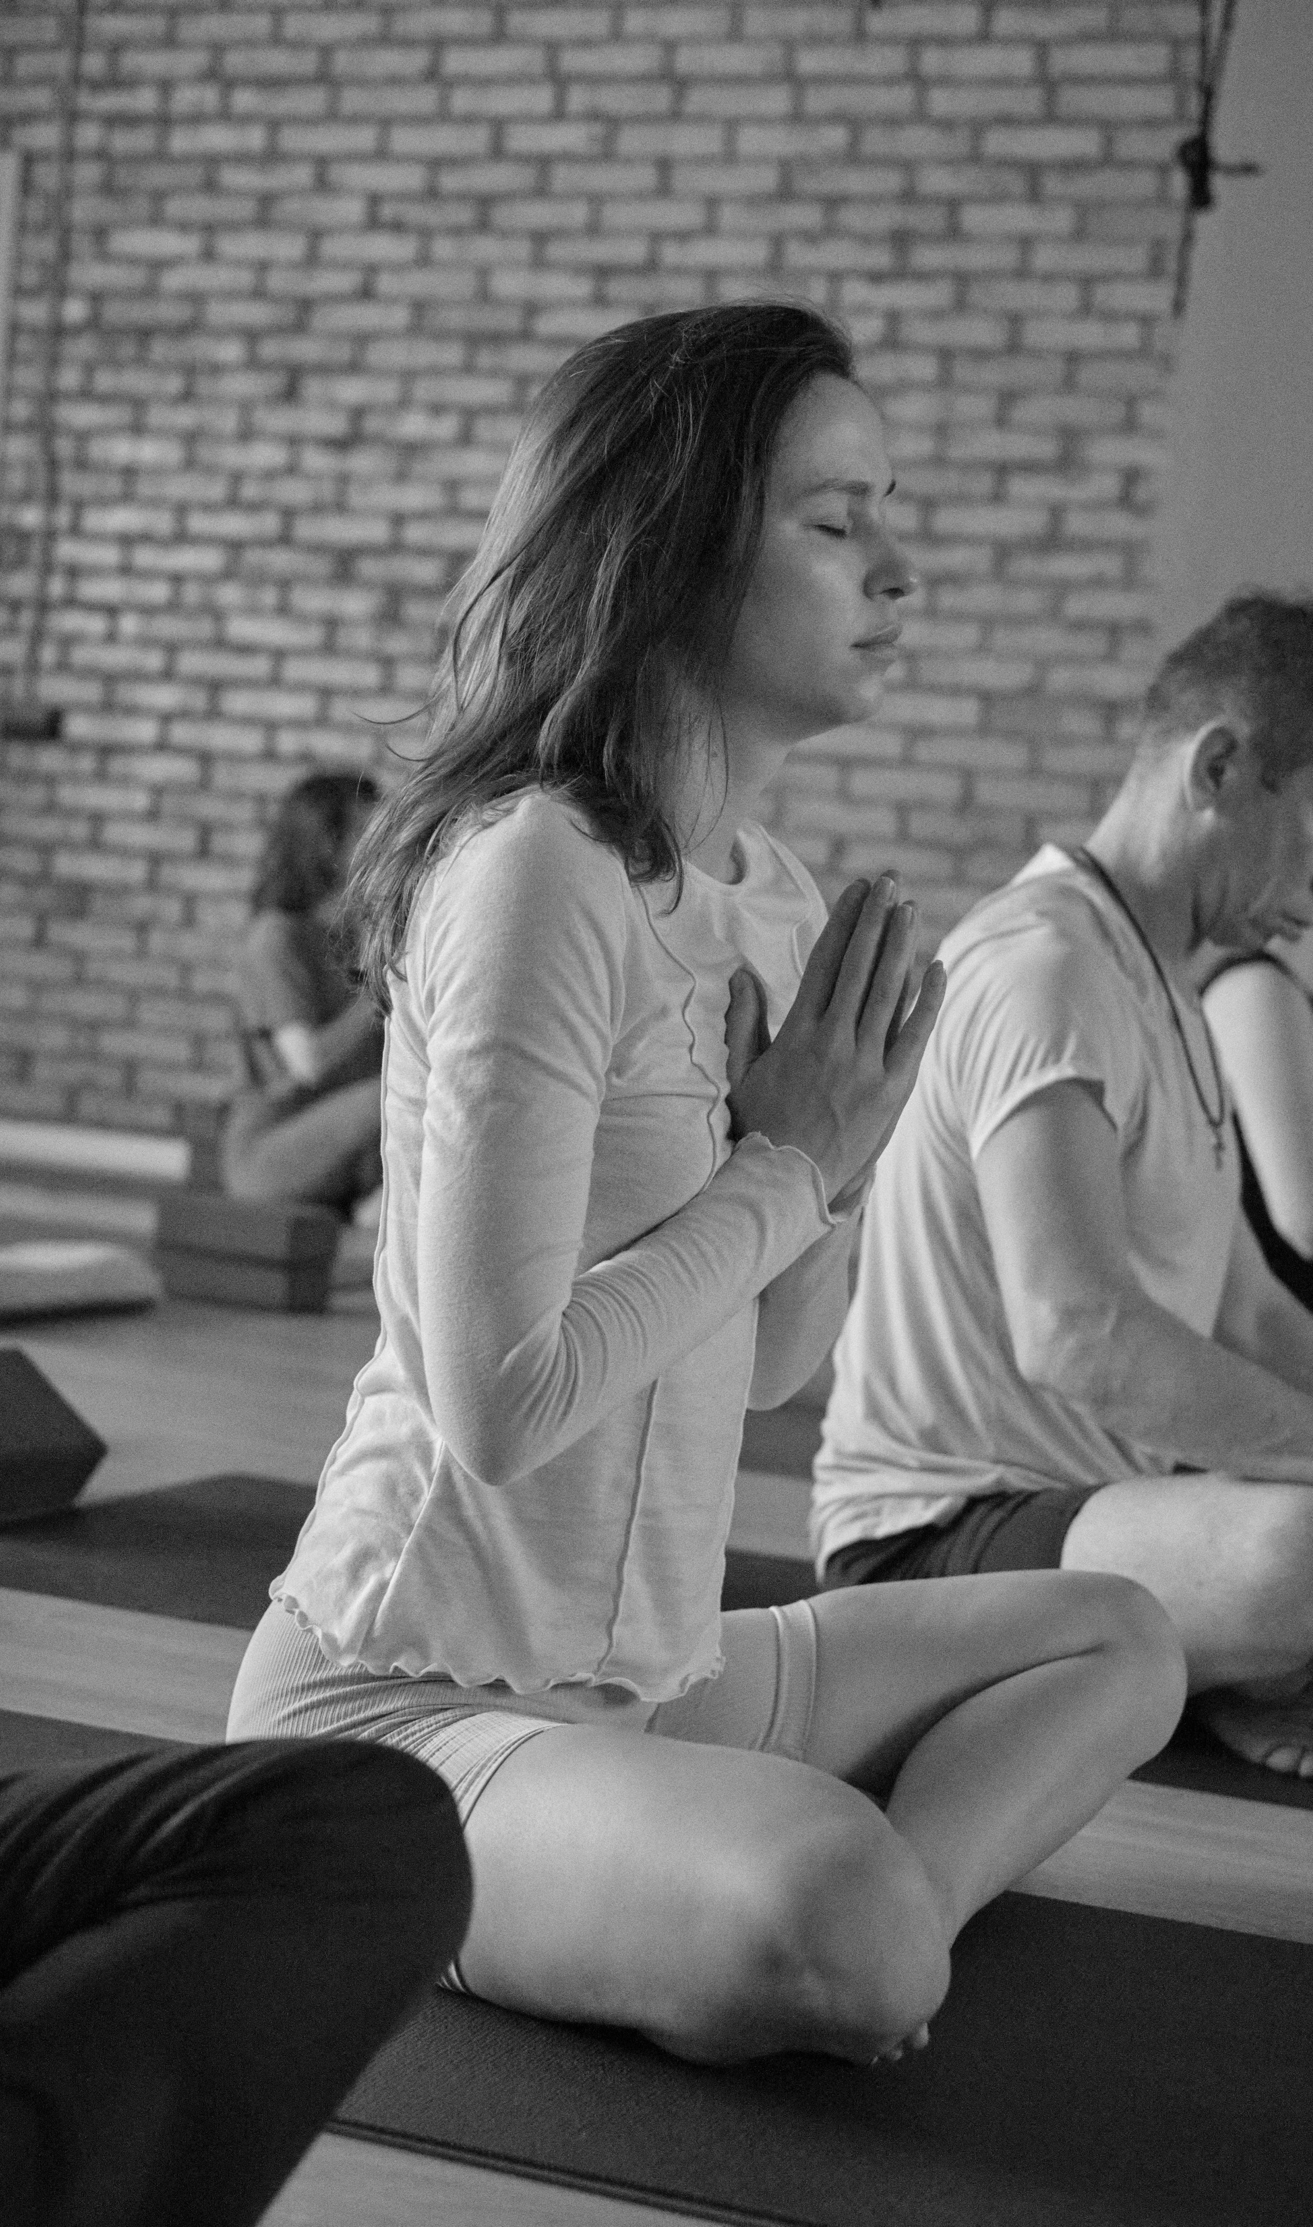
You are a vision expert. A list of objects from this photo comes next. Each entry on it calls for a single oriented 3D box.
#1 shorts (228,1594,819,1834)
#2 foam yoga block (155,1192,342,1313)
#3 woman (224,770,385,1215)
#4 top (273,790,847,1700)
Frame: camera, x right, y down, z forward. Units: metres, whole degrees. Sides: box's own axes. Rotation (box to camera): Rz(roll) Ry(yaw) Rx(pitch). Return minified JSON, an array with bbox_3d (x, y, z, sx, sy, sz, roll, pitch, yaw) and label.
[{"bbox_3d":[-0.107,0.341,1.829,0.310,0.225,0.390,6,2,22],"label":"shorts"},{"bbox_3d":[-0.641,0.219,5.132,0.227,0.150,0.147,6,2,18],"label":"foam yoga block"},{"bbox_3d":[-0.468,-0.147,5.919,0.660,0.870,0.560,6,2,19],"label":"woman"},{"bbox_3d":[-0.049,0.066,1.807,0.339,0.470,0.420,6,2,22],"label":"top"}]

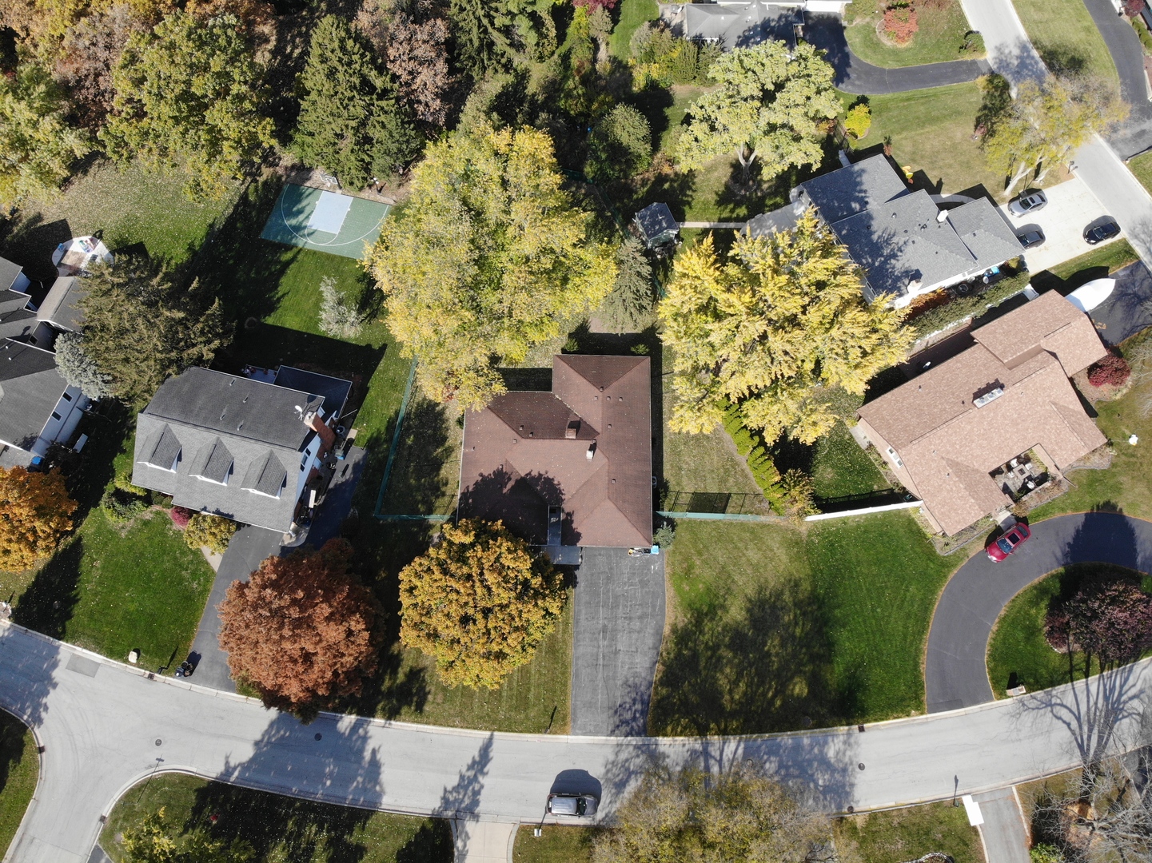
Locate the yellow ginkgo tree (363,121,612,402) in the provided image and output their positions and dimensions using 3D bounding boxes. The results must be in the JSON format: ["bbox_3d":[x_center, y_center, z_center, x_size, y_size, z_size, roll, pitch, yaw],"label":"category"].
[{"bbox_3d":[-8.538,-16.853,82.660,25.000,17.500,31.500,0,68,-1],"label":"yellow ginkgo tree"}]

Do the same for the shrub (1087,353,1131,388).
[{"bbox_3d":[58.489,-6.723,87.597,4.400,2.500,3.980,0,68,-1],"label":"shrub"}]

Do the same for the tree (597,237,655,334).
[{"bbox_3d":[5.606,-16.536,83.731,6.712,12.204,6.712,0,67,0],"label":"tree"}]

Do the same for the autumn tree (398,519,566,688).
[{"bbox_3d":[-8.154,15.163,70.501,14.510,11.327,14.510,0,67,0],"label":"autumn tree"}]

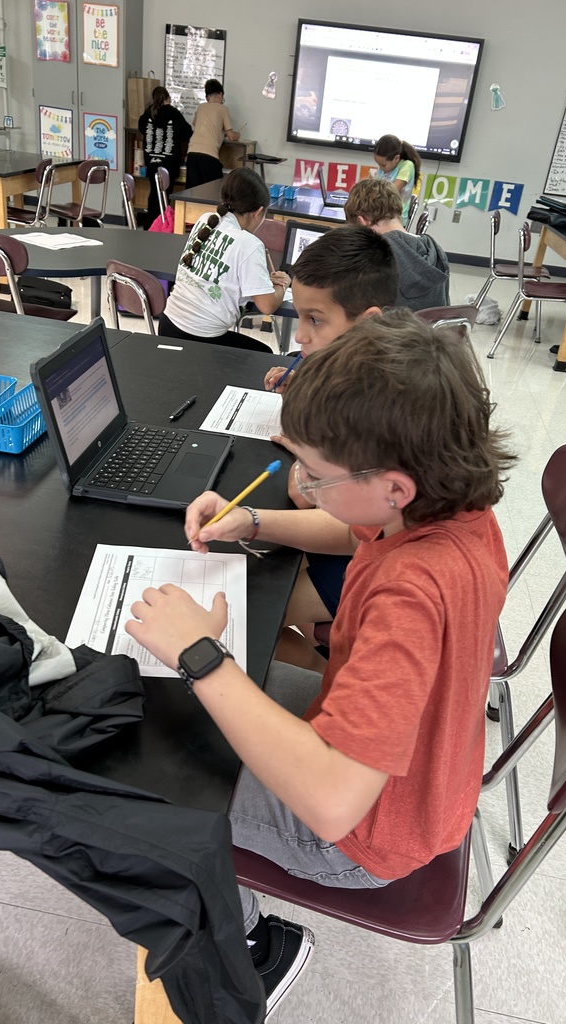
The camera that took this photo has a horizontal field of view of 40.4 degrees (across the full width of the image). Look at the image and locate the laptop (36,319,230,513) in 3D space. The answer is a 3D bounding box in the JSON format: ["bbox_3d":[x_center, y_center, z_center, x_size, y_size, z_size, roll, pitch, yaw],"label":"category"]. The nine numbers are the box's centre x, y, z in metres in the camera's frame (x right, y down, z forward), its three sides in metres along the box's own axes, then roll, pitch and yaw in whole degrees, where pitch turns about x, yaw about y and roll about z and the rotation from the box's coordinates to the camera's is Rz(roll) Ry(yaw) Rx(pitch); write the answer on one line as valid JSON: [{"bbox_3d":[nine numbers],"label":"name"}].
[{"bbox_3d":[-0.234,-0.169,1.310,0.274,0.223,0.315,8,28,3],"label":"laptop"}]

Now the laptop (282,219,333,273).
[{"bbox_3d":[0.119,-1.045,3.148,0.305,0.222,0.245,14,28,13],"label":"laptop"}]

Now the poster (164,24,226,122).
[{"bbox_3d":[-0.893,-4.304,7.683,0.610,0.910,0.020,10,28,5],"label":"poster"}]

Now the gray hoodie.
[{"bbox_3d":[0.308,-0.749,2.823,0.400,0.540,0.410,-10,32,-29],"label":"gray hoodie"}]

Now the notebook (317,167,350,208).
[{"bbox_3d":[0.390,-2.192,5.221,0.260,0.220,0.305,8,28,3],"label":"notebook"}]

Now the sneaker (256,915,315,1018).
[{"bbox_3d":[-0.059,0.766,1.232,0.100,0.090,0.250,35,62,1],"label":"sneaker"}]

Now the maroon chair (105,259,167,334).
[{"bbox_3d":[-0.391,-0.515,2.841,0.560,0.820,0.475,-18,37,-38],"label":"maroon chair"}]

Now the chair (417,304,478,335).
[{"bbox_3d":[0.388,-0.407,2.822,0.475,0.820,0.560,-11,33,-30],"label":"chair"}]

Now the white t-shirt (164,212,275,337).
[{"bbox_3d":[-0.212,-0.835,2.747,0.320,0.450,0.410,-12,34,-32],"label":"white t-shirt"}]

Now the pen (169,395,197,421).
[{"bbox_3d":[-0.207,-0.222,1.614,0.014,0.012,0.141,13,29,11],"label":"pen"}]

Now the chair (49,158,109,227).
[{"bbox_3d":[-1.530,-2.149,5.606,0.560,0.820,0.475,16,30,17],"label":"chair"}]

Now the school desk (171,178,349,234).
[{"bbox_3d":[-0.006,-1.786,5.341,1.230,0.755,1.510,10,28,5],"label":"school desk"}]

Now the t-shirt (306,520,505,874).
[{"bbox_3d":[0.179,0.213,1.003,0.290,0.470,0.400,12,29,10],"label":"t-shirt"}]

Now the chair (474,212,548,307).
[{"bbox_3d":[1.668,-1.716,5.601,0.560,0.820,0.480,12,28,9],"label":"chair"}]

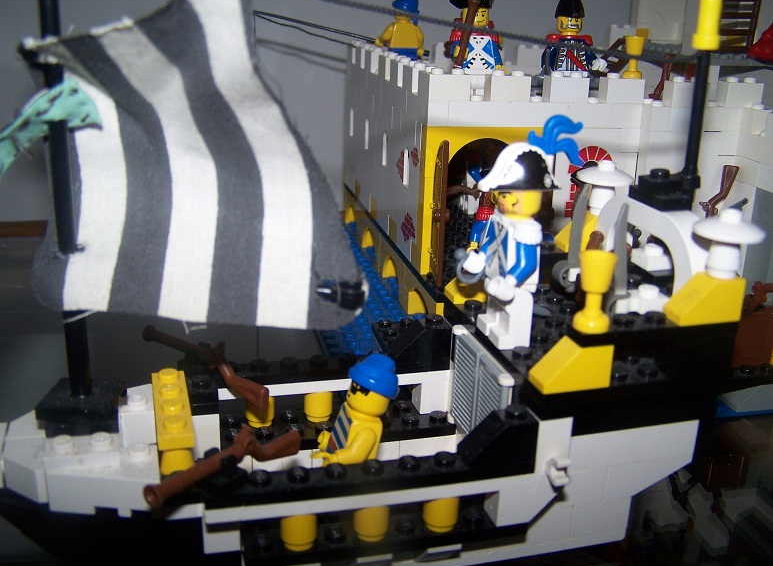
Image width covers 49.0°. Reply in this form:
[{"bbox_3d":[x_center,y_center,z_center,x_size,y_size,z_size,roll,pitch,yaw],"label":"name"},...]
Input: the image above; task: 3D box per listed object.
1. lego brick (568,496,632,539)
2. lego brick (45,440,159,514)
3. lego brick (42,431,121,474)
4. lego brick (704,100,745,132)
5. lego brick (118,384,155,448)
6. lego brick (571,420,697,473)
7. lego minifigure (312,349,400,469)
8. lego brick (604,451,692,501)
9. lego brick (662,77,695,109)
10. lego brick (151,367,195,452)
[{"bbox_3d":[0.052,0.057,0.213,0.016,0.010,0.008,-3,20,-17],"label":"lego brick"},{"bbox_3d":[-0.062,0.045,0.186,0.024,0.011,0.016,-3,20,-17],"label":"lego brick"},{"bbox_3d":[-0.065,0.036,0.181,0.016,0.005,0.008,-3,20,-16],"label":"lego brick"},{"bbox_3d":[0.125,-0.066,0.339,0.032,0.010,0.008,-2,20,-14],"label":"lego brick"},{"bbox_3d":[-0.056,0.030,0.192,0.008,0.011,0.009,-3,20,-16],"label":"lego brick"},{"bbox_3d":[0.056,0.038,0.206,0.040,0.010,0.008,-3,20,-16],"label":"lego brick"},{"bbox_3d":[-0.010,0.037,0.209,0.019,0.043,0.024,6,17,-20],"label":"lego minifigure"},{"bbox_3d":[0.064,0.046,0.211,0.024,0.010,0.008,-3,20,-16],"label":"lego brick"},{"bbox_3d":[0.118,-0.075,0.334,0.016,0.011,0.008,-2,20,-14],"label":"lego brick"},{"bbox_3d":[-0.049,0.028,0.192,0.008,0.005,0.032,-3,20,-16],"label":"lego brick"}]

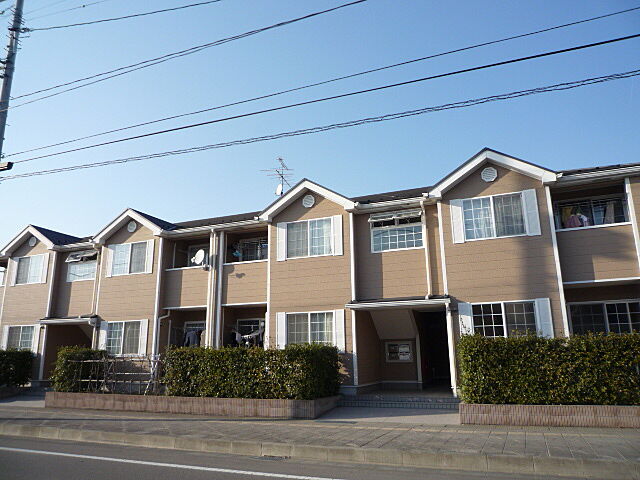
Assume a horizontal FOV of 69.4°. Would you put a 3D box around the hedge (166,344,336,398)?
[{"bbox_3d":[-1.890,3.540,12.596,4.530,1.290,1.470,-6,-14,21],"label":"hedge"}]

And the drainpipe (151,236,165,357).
[{"bbox_3d":[-5.779,2.208,16.367,0.120,4.718,0.120,-6,-14,21],"label":"drainpipe"}]

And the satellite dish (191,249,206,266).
[{"bbox_3d":[-4.217,0.619,16.083,0.420,0.580,0.480,9,-16,-35],"label":"satellite dish"}]

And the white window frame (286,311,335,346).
[{"bbox_3d":[-0.301,2.788,13.951,1.645,1.235,0.100,-6,-14,21],"label":"white window frame"}]

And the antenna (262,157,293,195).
[{"bbox_3d":[-1.627,-2.703,20.738,1.420,2.040,1.750,-4,-13,11],"label":"antenna"}]

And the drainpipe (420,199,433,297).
[{"bbox_3d":[3.083,0.211,13.448,0.100,2.915,0.100,-6,-14,21],"label":"drainpipe"}]

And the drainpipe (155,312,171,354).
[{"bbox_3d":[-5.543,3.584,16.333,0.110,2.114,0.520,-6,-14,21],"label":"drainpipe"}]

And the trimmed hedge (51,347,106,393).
[{"bbox_3d":[-7.678,4.165,14.884,0.600,1.290,1.500,-6,-14,21],"label":"trimmed hedge"}]

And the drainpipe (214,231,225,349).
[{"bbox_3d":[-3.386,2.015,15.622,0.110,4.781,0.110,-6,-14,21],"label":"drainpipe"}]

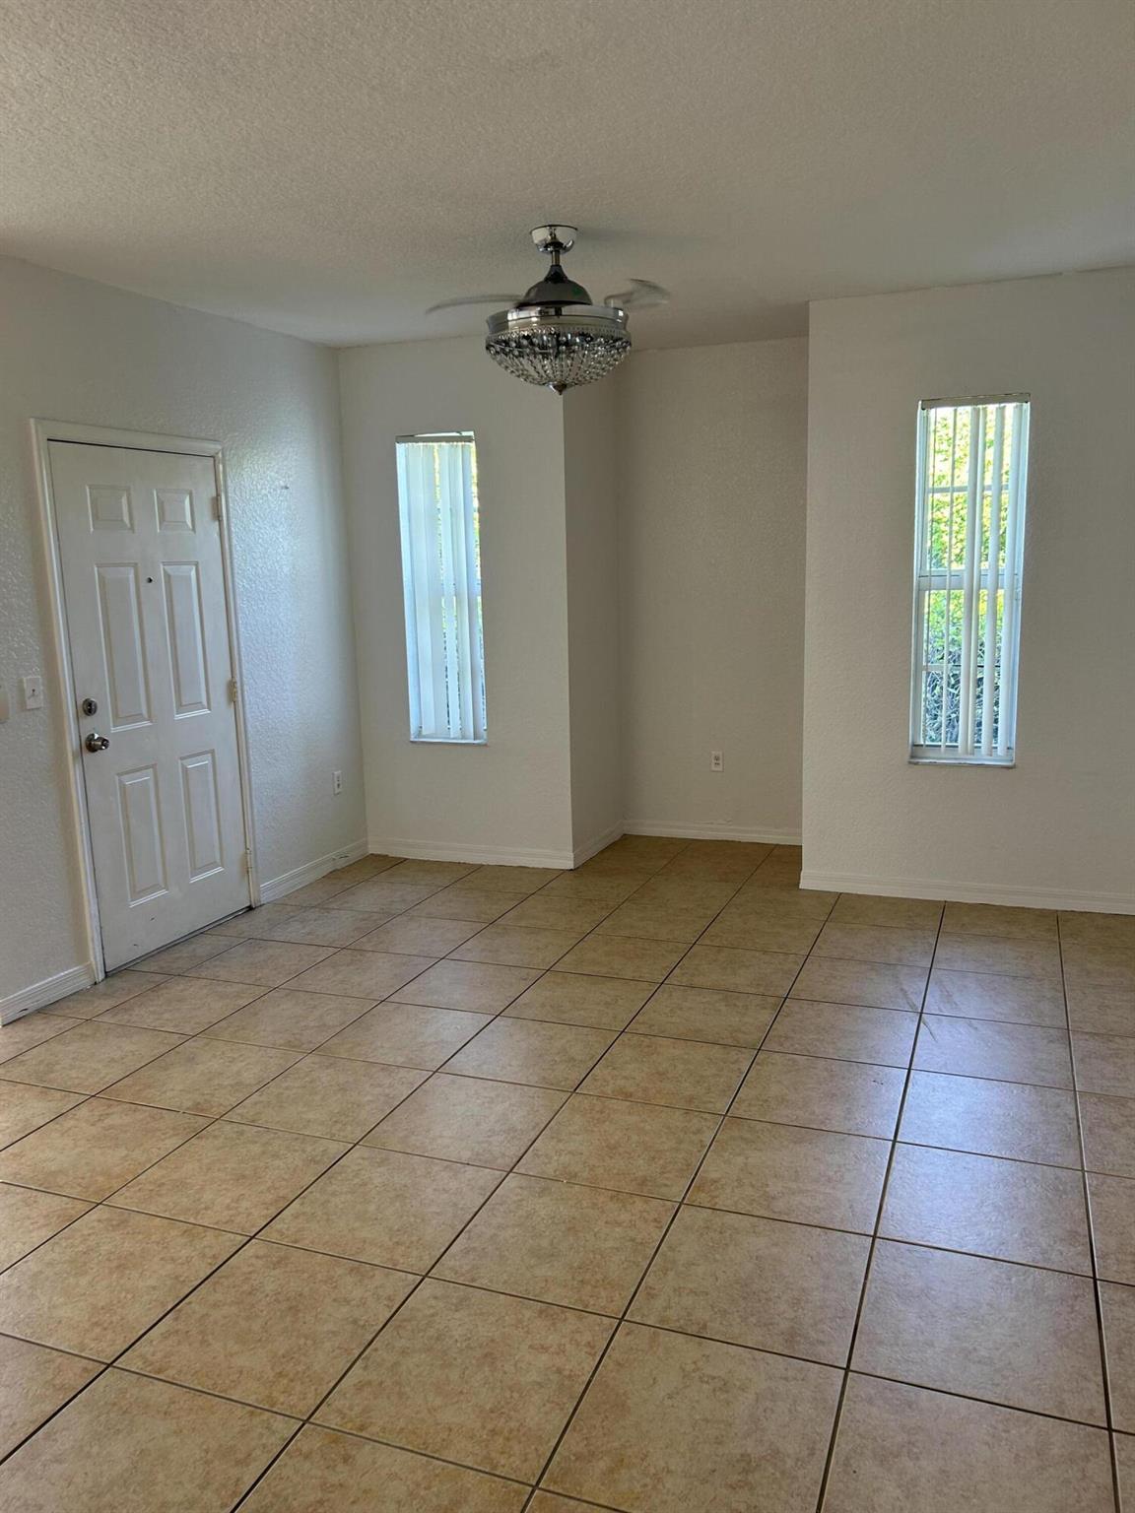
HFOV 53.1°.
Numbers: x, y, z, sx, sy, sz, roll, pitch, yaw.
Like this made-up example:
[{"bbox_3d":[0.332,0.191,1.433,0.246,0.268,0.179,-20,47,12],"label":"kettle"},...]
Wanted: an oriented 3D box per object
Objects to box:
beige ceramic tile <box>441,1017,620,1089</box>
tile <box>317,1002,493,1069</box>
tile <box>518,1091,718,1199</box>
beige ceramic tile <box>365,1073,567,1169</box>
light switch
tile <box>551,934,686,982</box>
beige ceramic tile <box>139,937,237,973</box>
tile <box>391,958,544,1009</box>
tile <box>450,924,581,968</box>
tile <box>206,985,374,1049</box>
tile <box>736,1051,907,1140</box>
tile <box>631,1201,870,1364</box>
[{"bbox_3d":[-0.110,0.952,3.638,0.452,0.012,0.452,2,10,21],"label":"beige ceramic tile"},{"bbox_3d":[-0.535,0.935,3.801,0.451,0.010,0.453,2,10,21],"label":"tile"},{"bbox_3d":[0.149,1.052,3.082,0.457,0.010,0.457,2,10,21],"label":"tile"},{"bbox_3d":[-0.281,1.037,3.249,0.457,0.010,0.457,2,10,21],"label":"beige ceramic tile"},{"bbox_3d":[-1.910,-0.227,4.080,0.013,0.114,0.072,2,10,22],"label":"light switch"},{"bbox_3d":[0.222,0.803,4.516,0.457,0.010,0.457,2,10,21],"label":"tile"},{"bbox_3d":[-1.561,0.819,4.693,0.275,0.015,0.452,2,10,21],"label":"beige ceramic tile"},{"bbox_3d":[-0.369,0.858,4.220,0.451,0.010,0.453,2,10,21],"label":"tile"},{"bbox_3d":[-0.203,0.783,4.643,0.452,0.012,0.452,2,10,21],"label":"tile"},{"bbox_3d":[-0.960,0.919,3.966,0.451,0.010,0.453,2,10,21],"label":"tile"},{"bbox_3d":[0.742,0.985,3.316,0.453,0.012,0.453,2,10,21],"label":"tile"},{"bbox_3d":[0.411,1.145,2.492,0.457,0.010,0.457,2,10,21],"label":"tile"}]

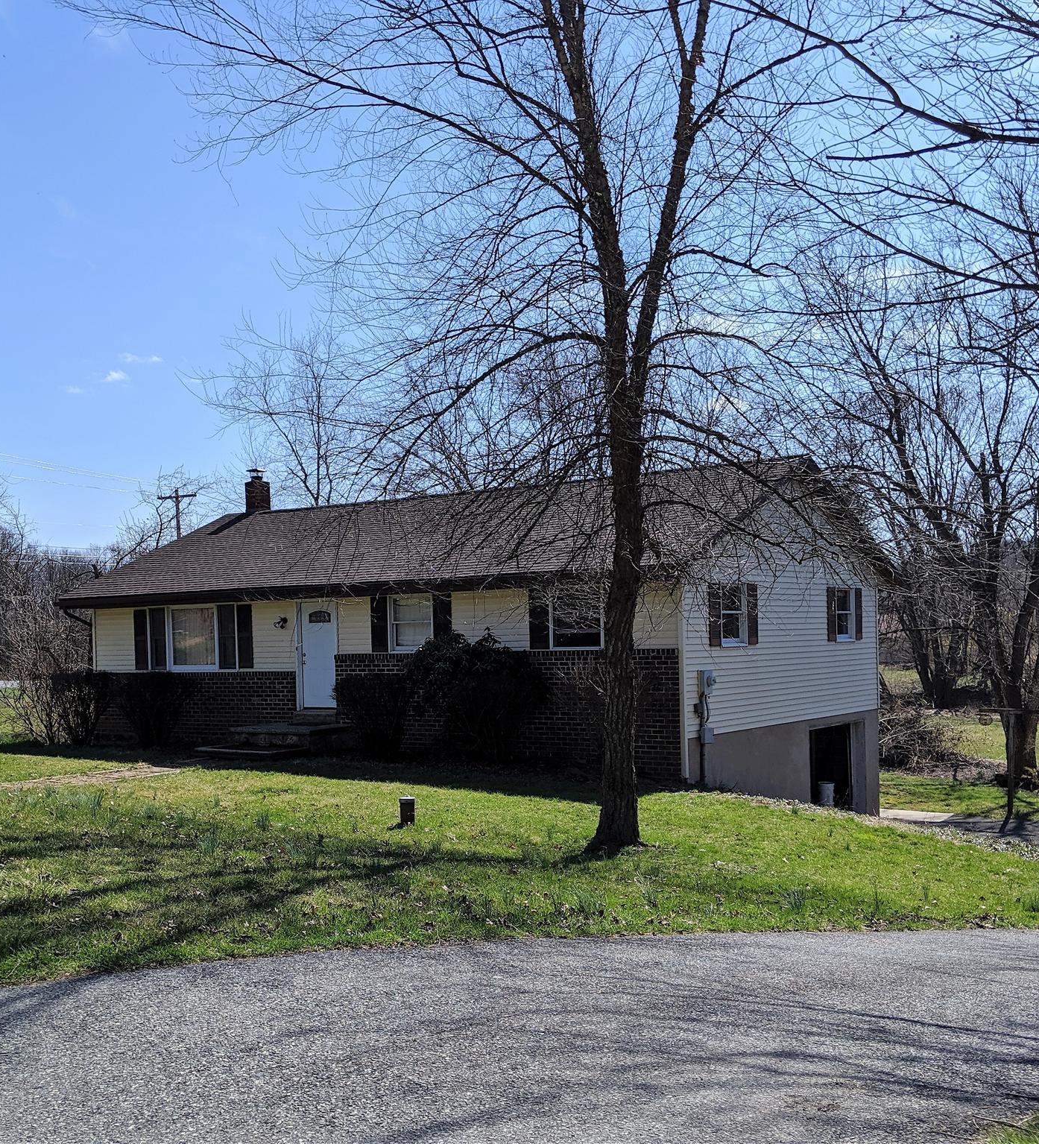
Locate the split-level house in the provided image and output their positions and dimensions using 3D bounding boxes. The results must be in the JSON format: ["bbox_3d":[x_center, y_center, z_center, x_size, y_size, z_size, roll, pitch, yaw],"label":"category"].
[{"bbox_3d":[-1.205,1.530,25.833,16.020,7.210,9.130,-3,-4,37],"label":"split-level house"}]

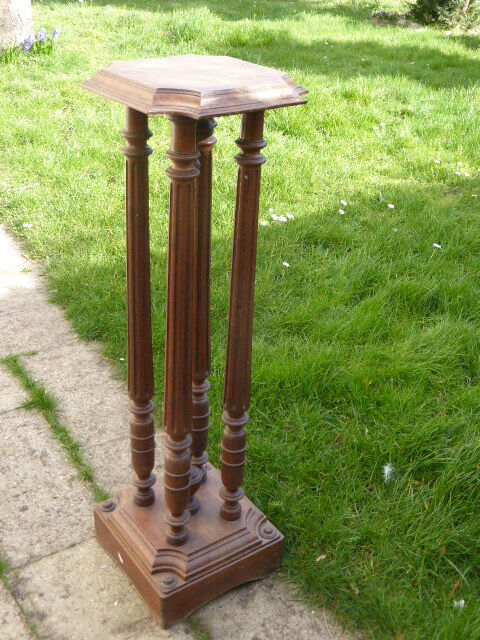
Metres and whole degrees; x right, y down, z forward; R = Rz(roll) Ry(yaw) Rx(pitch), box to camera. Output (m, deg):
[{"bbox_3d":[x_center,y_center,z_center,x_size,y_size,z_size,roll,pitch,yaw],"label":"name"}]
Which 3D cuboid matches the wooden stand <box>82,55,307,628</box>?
[{"bbox_3d":[-0.097,0.064,1.582,0.320,1.090,0.320,-18,35,-33],"label":"wooden stand"}]

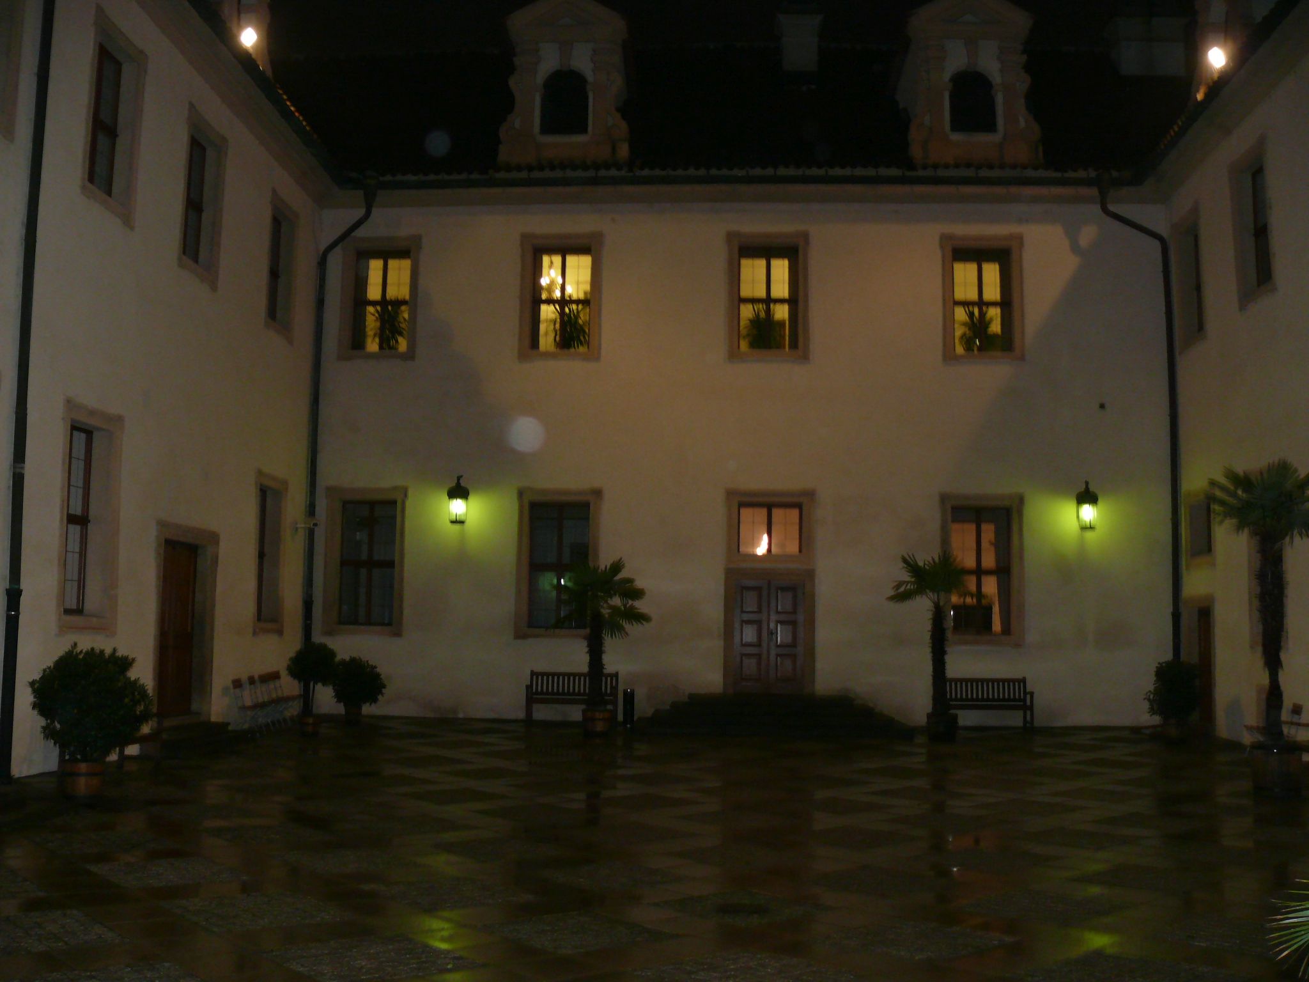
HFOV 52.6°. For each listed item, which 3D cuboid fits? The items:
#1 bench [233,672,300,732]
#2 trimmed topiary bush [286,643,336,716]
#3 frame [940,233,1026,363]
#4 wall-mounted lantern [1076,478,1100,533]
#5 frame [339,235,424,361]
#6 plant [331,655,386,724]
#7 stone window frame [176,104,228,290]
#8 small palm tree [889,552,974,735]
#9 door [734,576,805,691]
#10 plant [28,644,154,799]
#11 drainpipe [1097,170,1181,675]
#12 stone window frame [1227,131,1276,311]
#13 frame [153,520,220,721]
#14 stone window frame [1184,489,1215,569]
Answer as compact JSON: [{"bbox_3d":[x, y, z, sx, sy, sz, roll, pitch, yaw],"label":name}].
[{"bbox_3d":[-5.864,3.239,20.490,0.600,0.840,3.000,0,-6,3],"label":"bench"},{"bbox_3d":[-5.151,2.829,19.900,0.766,1.142,0.766,0,-6,3],"label":"trimmed topiary bush"},{"bbox_3d":[5.802,-3.405,23.458,1.448,2.303,0.250,0,-6,3],"label":"frame"},{"bbox_3d":[7.702,0.249,23.538,0.395,0.905,0.500,0,-6,3],"label":"wall-mounted lantern"},{"bbox_3d":[-5.151,-3.610,24.876,1.490,2.384,0.250,0,-6,3],"label":"frame"},{"bbox_3d":[-4.745,3.202,21.251,0.870,1.108,0.870,0,-6,3],"label":"plant"},{"bbox_3d":[-6.642,-4.245,19.296,0.250,2.384,1.370,0,-6,2],"label":"stone window frame"},{"bbox_3d":[4.343,2.436,20.743,1.380,2.978,1.380,0,-6,3],"label":"small palm tree"},{"bbox_3d":[2.195,2.794,25.372,1.330,2.148,0.120,0,-6,3],"label":"door"},{"bbox_3d":[-5.162,2.105,12.124,1.139,1.343,1.139,0,-6,3],"label":"plant"},{"bbox_3d":[8.646,-0.789,23.532,1.440,9.905,0.700,0,-6,3],"label":"drainpipe"},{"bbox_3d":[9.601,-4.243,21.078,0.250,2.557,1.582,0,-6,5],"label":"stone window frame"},{"bbox_3d":[-6.705,1.913,18.697,0.320,2.783,2.307,0,-6,2],"label":"frame"},{"bbox_3d":[8.989,0.611,21.609,0.250,1.270,1.425,0,-6,4],"label":"stone window frame"}]

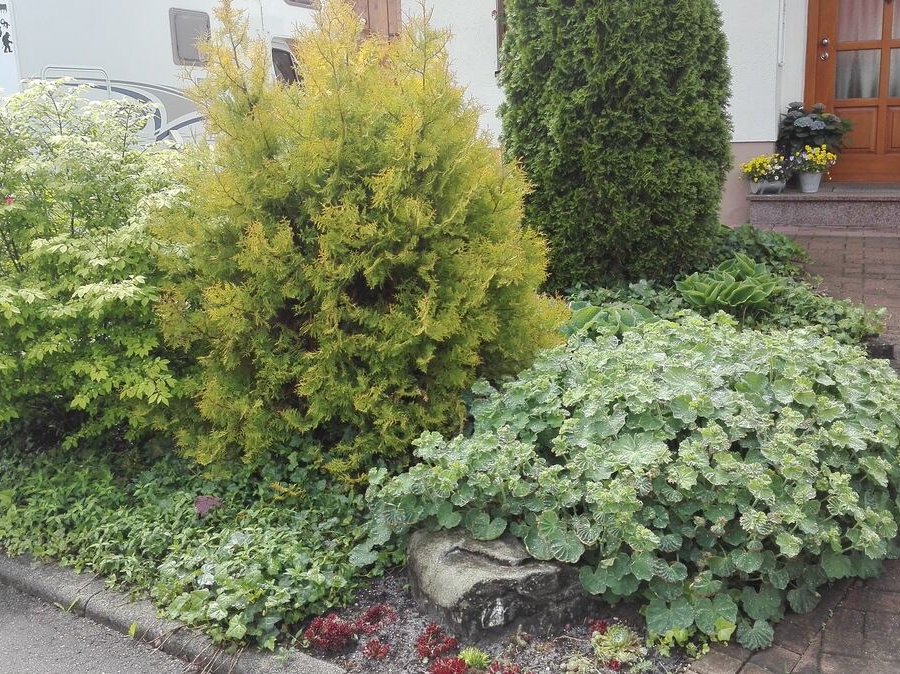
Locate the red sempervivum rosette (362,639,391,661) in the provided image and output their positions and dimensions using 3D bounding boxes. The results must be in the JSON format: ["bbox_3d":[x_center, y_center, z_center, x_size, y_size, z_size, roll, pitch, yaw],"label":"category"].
[{"bbox_3d":[-0.210,0.895,2.460,0.080,0.040,0.078,-2,11,0],"label":"red sempervivum rosette"}]

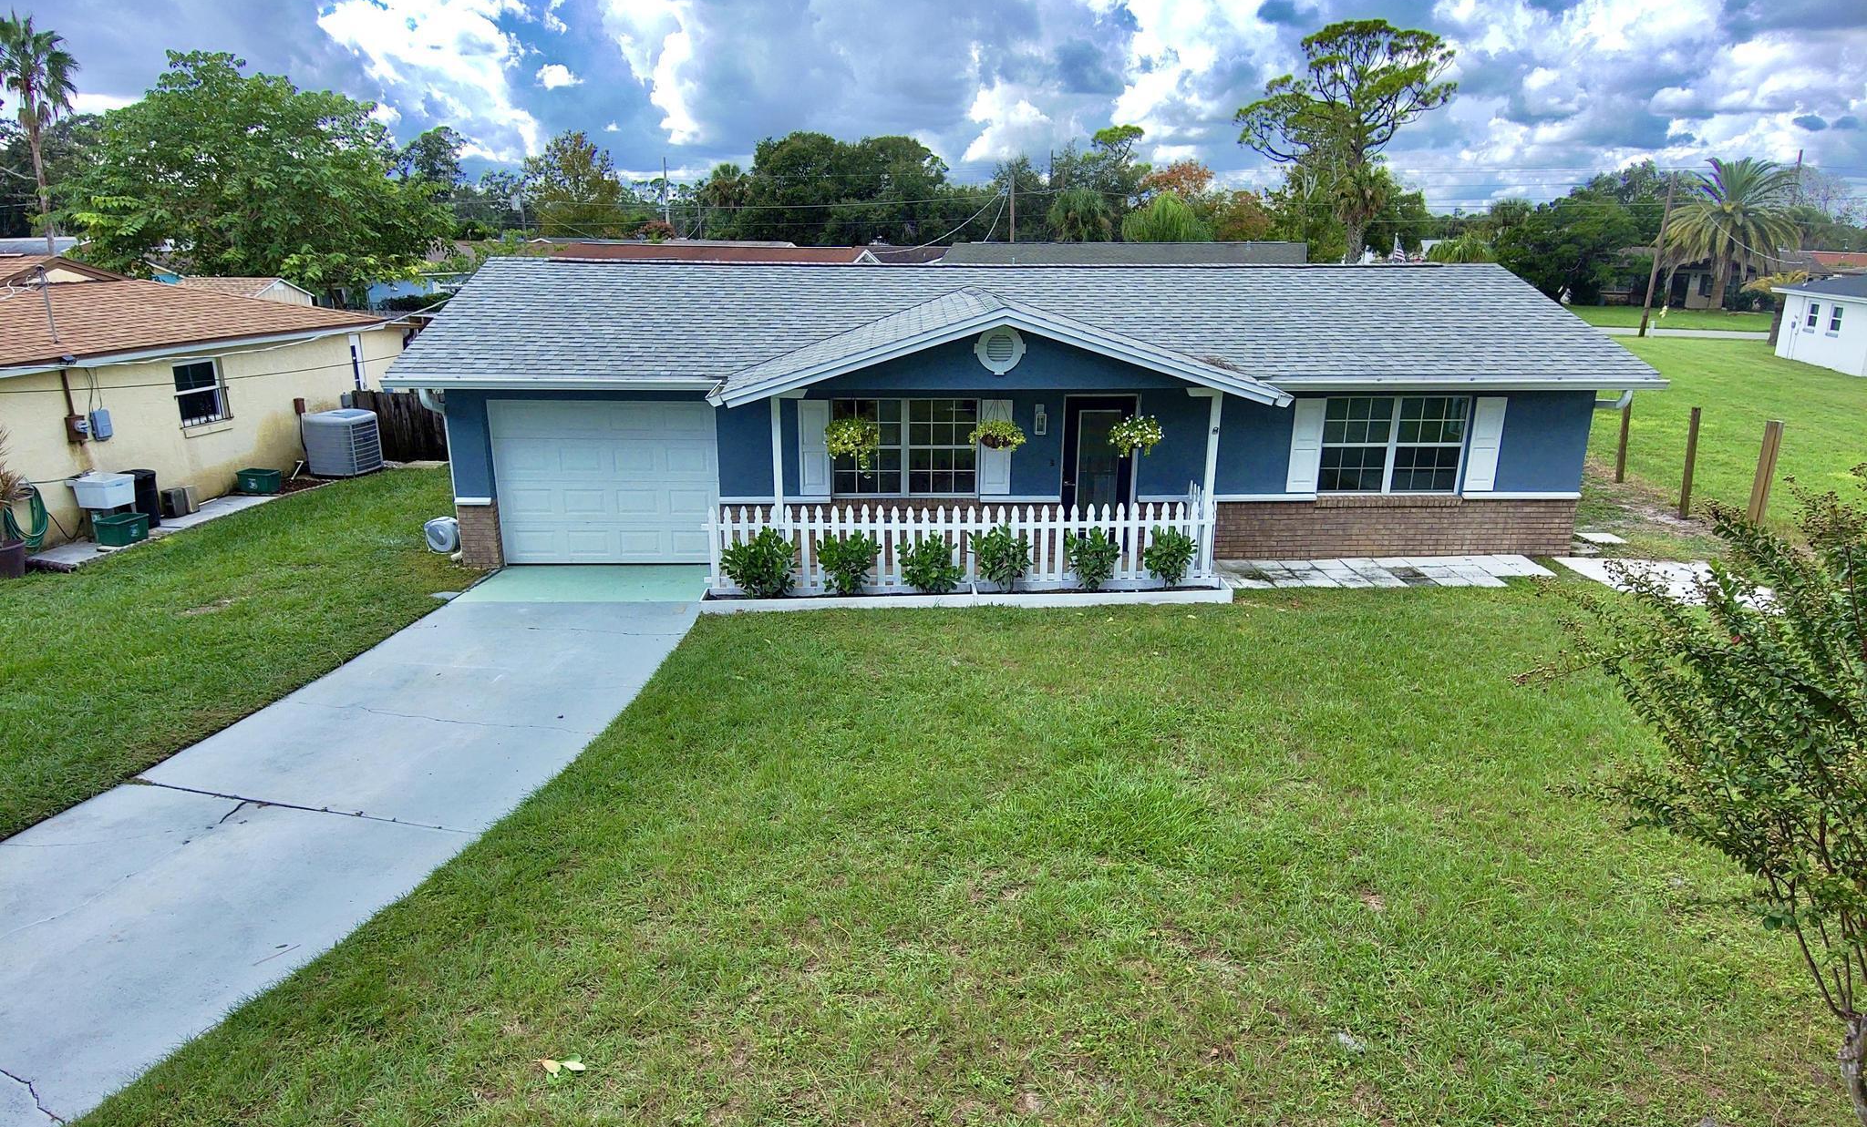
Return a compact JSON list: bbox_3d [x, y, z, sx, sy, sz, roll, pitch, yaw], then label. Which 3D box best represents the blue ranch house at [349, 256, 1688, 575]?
[{"bbox_3d":[1.146,-2.730,17.592,15.750,3.800,9.200,-1,17,-3],"label":"blue ranch house"}]

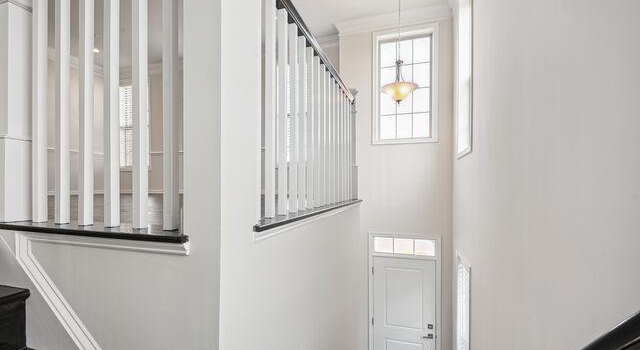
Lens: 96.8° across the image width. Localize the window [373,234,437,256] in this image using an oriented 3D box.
[{"bbox_3d":[1.302,1.089,4.382,0.920,0.280,0.080,0,-1,17],"label":"window"}]

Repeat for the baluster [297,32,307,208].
[{"bbox_3d":[-0.089,-0.268,1.493,0.031,0.910,0.031,0,-1,18],"label":"baluster"}]

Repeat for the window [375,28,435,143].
[{"bbox_3d":[1.302,-1.364,4.382,0.900,1.700,0.100,0,-1,17],"label":"window"}]

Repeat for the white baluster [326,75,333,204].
[{"bbox_3d":[0.061,-0.248,1.942,0.031,0.910,0.031,0,-1,18],"label":"white baluster"}]

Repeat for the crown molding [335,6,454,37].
[{"bbox_3d":[1.075,-2.368,4.379,1.700,0.130,0.100,0,-1,17],"label":"crown molding"}]

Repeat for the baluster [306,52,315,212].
[{"bbox_3d":[-0.052,-0.262,1.605,0.031,0.910,0.031,0,-1,18],"label":"baluster"}]

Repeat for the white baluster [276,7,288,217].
[{"bbox_3d":[-0.164,-0.277,1.268,0.031,0.910,0.031,0,-1,18],"label":"white baluster"}]

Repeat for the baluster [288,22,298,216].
[{"bbox_3d":[-0.127,-0.273,1.381,0.031,0.910,0.031,0,-1,18],"label":"baluster"}]

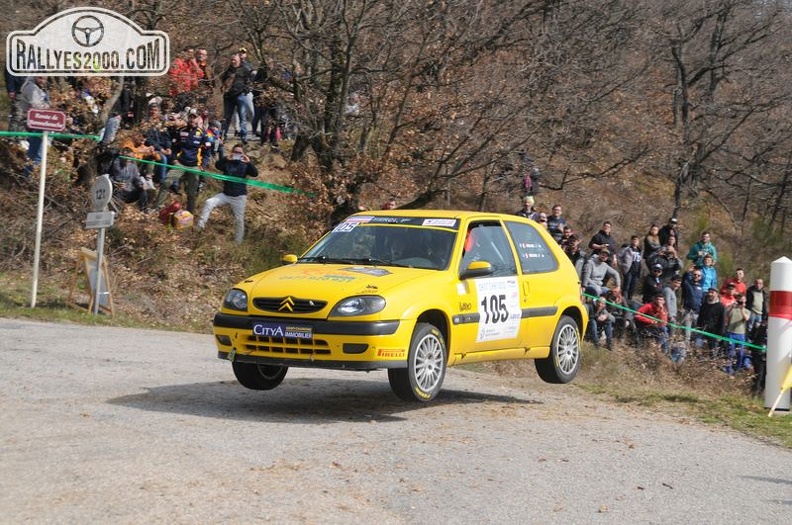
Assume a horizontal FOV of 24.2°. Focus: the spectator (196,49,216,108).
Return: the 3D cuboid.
[{"bbox_3d":[-3.755,-3.288,35.800,0.570,1.750,0.400,3,1,-7],"label":"spectator"}]

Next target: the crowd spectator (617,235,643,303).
[{"bbox_3d":[5.116,0.207,40.500,0.540,1.600,0.400,3,1,-22],"label":"crowd spectator"}]

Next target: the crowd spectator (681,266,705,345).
[{"bbox_3d":[6.397,0.986,39.718,0.600,1.760,0.420,3,1,7],"label":"crowd spectator"}]

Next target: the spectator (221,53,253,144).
[{"bbox_3d":[-3.106,-3.153,35.519,0.600,1.740,0.420,3,1,22],"label":"spectator"}]

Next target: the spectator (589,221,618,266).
[{"bbox_3d":[4.790,-0.071,42.519,0.620,1.750,0.420,2,1,-12],"label":"spectator"}]

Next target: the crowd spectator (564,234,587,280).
[{"bbox_3d":[3.609,0.291,37.500,0.600,1.700,0.450,3,1,-6],"label":"crowd spectator"}]

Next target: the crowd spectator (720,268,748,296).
[{"bbox_3d":[7.319,0.990,40.000,0.600,1.720,0.420,3,1,-6],"label":"crowd spectator"}]

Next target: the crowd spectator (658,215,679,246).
[{"bbox_3d":[6.108,-0.131,41.500,0.560,1.740,0.400,3,1,-6],"label":"crowd spectator"}]

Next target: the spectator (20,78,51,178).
[{"bbox_3d":[-6.193,-2.376,31.519,0.520,1.740,0.450,1,2,-37],"label":"spectator"}]

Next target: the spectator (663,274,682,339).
[{"bbox_3d":[6.103,1.095,40.518,0.500,1.620,0.500,4,2,41],"label":"spectator"}]

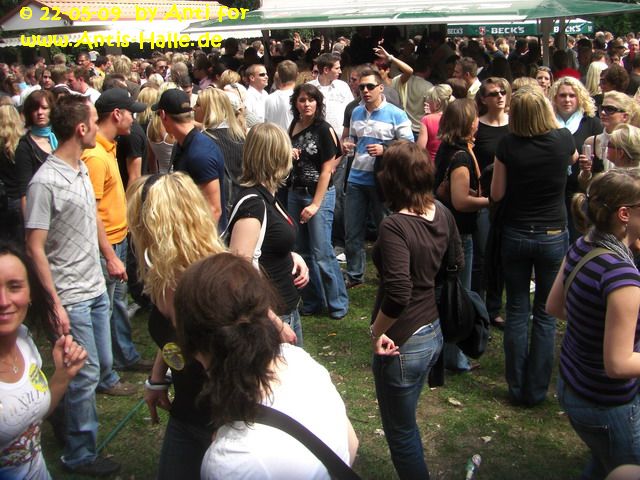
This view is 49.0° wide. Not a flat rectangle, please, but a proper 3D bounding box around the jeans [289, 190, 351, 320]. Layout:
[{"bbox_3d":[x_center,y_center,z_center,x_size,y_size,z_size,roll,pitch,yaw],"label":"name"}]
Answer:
[{"bbox_3d":[-0.011,0.077,5.155,0.390,0.950,0.330,4,17,20],"label":"jeans"}]

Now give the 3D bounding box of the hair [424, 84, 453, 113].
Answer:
[{"bbox_3d":[0.885,-1.057,5.250,0.210,0.210,0.190,-1,16,6],"label":"hair"}]

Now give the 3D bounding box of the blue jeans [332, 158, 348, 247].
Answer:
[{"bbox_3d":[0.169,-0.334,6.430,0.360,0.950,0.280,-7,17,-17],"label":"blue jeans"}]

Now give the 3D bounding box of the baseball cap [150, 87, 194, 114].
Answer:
[{"bbox_3d":[-0.888,-0.828,4.200,0.270,0.145,0.180,9,20,36],"label":"baseball cap"}]

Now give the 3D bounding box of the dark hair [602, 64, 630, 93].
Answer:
[{"bbox_3d":[2.364,-1.284,5.603,0.230,0.230,0.210,0,16,9],"label":"dark hair"}]

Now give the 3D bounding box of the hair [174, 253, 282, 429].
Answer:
[{"bbox_3d":[-0.183,0.199,1.420,0.200,0.300,0.230,-10,18,-24],"label":"hair"}]

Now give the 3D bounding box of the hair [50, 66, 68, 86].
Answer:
[{"bbox_3d":[-2.521,-1.582,6.800,0.170,0.195,0.190,-2,16,0],"label":"hair"}]

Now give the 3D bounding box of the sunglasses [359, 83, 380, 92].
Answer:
[{"bbox_3d":[0.388,-1.183,5.450,0.150,0.045,0.140,6,18,28],"label":"sunglasses"}]

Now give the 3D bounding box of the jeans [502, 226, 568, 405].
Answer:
[{"bbox_3d":[1.164,0.392,3.797,0.350,0.970,0.270,1,17,12],"label":"jeans"}]

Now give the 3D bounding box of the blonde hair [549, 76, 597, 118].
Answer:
[{"bbox_3d":[1.779,-1.004,4.950,0.330,0.290,0.240,4,17,20],"label":"blonde hair"}]

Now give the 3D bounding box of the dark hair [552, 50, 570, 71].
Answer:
[{"bbox_3d":[2.544,-1.891,7.400,0.180,0.220,0.210,0,16,8],"label":"dark hair"}]

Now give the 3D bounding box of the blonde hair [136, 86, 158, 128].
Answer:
[{"bbox_3d":[-1.465,-1.140,6.000,0.200,0.330,0.200,-2,16,0],"label":"blonde hair"}]

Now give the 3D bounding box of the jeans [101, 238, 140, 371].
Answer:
[{"bbox_3d":[-1.276,0.402,4.450,0.350,0.930,0.360,0,16,8],"label":"jeans"}]

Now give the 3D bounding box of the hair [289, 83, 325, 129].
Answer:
[{"bbox_3d":[-0.095,-0.948,4.950,0.250,0.310,0.220,-1,16,5],"label":"hair"}]

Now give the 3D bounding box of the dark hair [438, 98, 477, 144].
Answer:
[{"bbox_3d":[0.796,-0.692,4.080,0.220,0.280,0.190,-7,16,-24],"label":"dark hair"}]

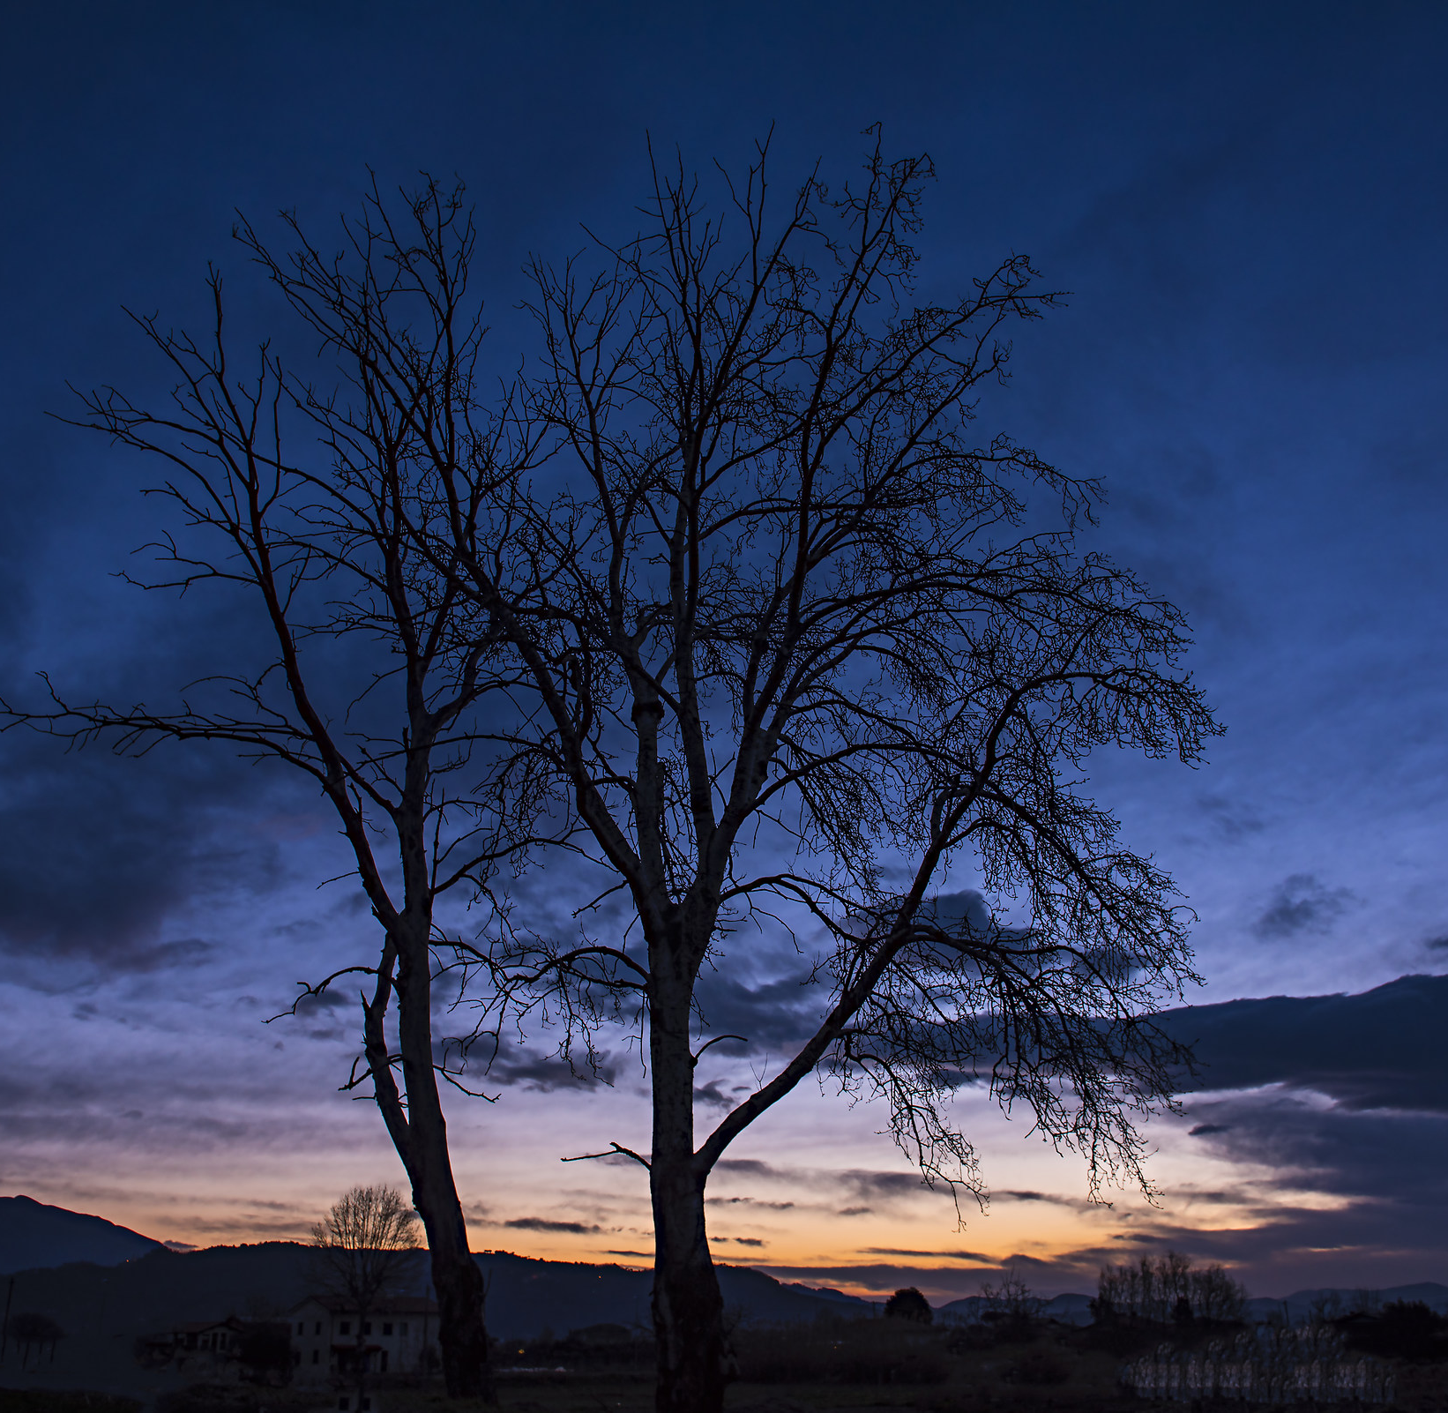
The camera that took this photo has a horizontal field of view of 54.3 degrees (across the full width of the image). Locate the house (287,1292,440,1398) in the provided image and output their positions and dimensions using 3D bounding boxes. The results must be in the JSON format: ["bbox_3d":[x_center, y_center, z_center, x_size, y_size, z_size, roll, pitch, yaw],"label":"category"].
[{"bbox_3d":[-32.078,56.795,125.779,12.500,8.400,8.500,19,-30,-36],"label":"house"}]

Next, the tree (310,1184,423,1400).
[{"bbox_3d":[-20.192,32.319,78.642,6.680,10.900,6.680,0,-24,0],"label":"tree"}]

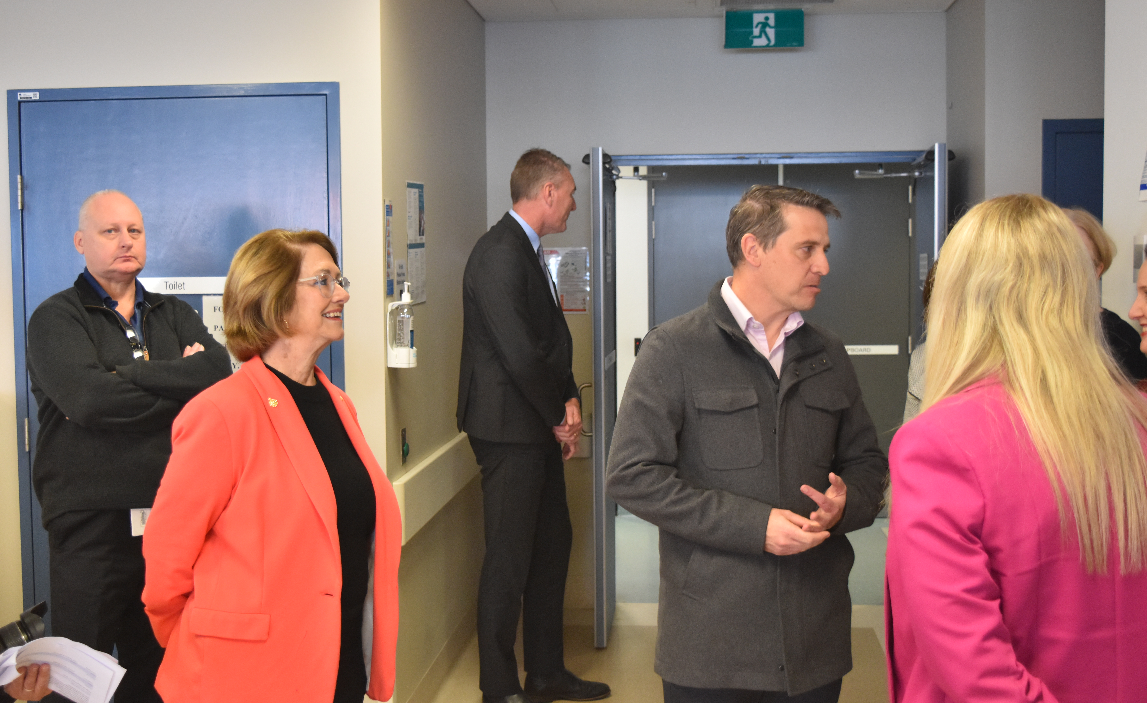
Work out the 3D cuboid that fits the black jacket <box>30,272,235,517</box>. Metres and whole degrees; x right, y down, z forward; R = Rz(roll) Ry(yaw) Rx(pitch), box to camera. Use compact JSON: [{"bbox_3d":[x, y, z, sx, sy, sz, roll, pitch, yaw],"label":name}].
[{"bbox_3d":[-1.222,0.123,3.775,0.530,0.670,0.360,-2,4,-26],"label":"black jacket"}]

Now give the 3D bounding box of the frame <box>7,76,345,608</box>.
[{"bbox_3d":[-1.209,0.250,4.264,1.040,2.120,0.140,0,3,5],"label":"frame"}]

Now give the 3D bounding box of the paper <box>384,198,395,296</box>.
[{"bbox_3d":[-0.565,-0.321,4.251,0.008,0.300,0.145,0,4,5],"label":"paper"}]

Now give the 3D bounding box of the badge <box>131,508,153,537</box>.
[{"bbox_3d":[-1.157,0.446,3.647,0.060,0.085,0.006,-2,4,-23],"label":"badge"}]

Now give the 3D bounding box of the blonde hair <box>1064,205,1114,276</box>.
[{"bbox_3d":[1.228,-0.265,3.350,0.205,0.195,0.190,-3,4,-35],"label":"blonde hair"}]

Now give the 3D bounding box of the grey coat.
[{"bbox_3d":[0.353,0.267,2.790,0.570,0.815,0.380,-2,3,-19],"label":"grey coat"}]

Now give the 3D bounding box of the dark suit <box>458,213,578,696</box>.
[{"bbox_3d":[-0.187,0.365,4.804,0.400,1.680,0.520,-1,3,-3],"label":"dark suit"}]

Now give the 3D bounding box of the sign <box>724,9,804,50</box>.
[{"bbox_3d":[0.832,-1.408,5.958,0.338,0.165,0.050,0,3,5],"label":"sign"}]

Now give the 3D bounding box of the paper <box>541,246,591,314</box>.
[{"bbox_3d":[-0.037,-0.318,6.182,0.216,0.302,0.008,0,4,5],"label":"paper"}]

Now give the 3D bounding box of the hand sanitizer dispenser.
[{"bbox_3d":[-0.528,-0.085,4.255,0.085,0.266,0.090,0,3,5],"label":"hand sanitizer dispenser"}]

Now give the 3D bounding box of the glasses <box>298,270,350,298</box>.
[{"bbox_3d":[-0.520,-0.119,2.622,0.140,0.046,0.138,-8,1,18],"label":"glasses"}]

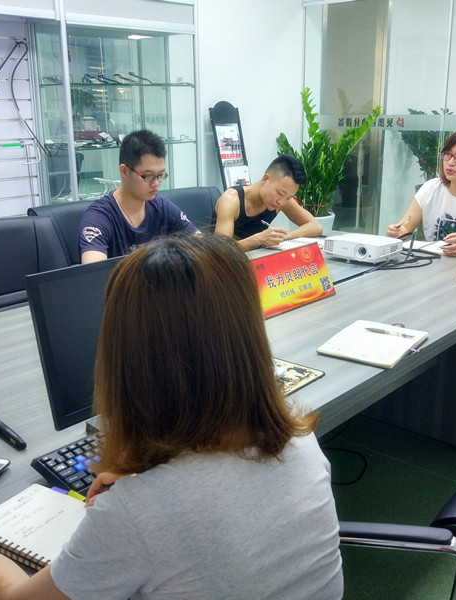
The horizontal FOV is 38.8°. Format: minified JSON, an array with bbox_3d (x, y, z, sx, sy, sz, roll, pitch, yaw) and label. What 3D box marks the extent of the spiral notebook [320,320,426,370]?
[{"bbox_3d":[0.403,0.122,1.788,0.211,0.022,0.295,10,20,32],"label":"spiral notebook"}]

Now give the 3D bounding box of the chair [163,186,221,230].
[{"bbox_3d":[0.007,-0.022,3.280,0.620,0.980,0.580,14,22,40],"label":"chair"}]

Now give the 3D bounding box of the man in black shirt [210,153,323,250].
[{"bbox_3d":[0.217,-0.152,3.283,0.720,1.200,0.600,14,22,41],"label":"man in black shirt"}]

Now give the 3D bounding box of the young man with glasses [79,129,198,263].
[{"bbox_3d":[-0.276,-0.024,2.716,0.800,1.310,0.550,14,22,40],"label":"young man with glasses"}]

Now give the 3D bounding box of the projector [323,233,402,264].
[{"bbox_3d":[0.611,-0.240,2.924,0.275,0.088,0.222,14,22,41],"label":"projector"}]

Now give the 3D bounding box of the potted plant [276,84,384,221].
[{"bbox_3d":[0.725,-0.705,4.643,0.670,1.500,0.620,14,22,40],"label":"potted plant"}]

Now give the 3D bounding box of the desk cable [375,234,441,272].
[{"bbox_3d":[0.774,-0.222,2.806,0.230,0.085,0.430,14,22,41],"label":"desk cable"}]

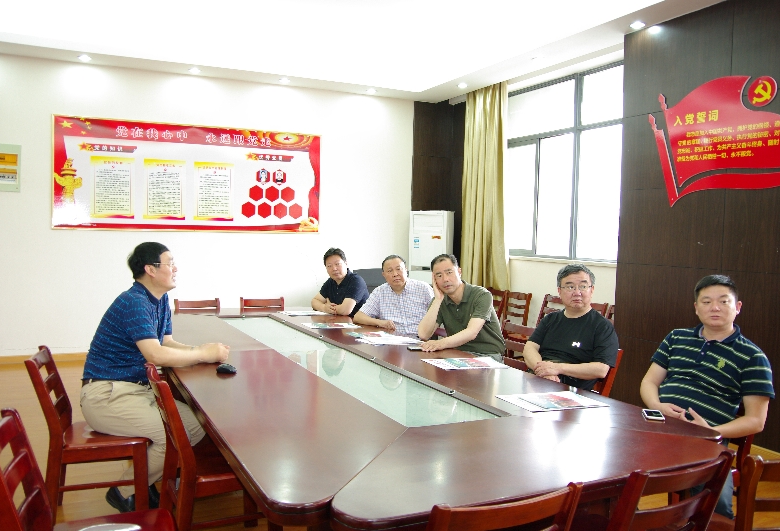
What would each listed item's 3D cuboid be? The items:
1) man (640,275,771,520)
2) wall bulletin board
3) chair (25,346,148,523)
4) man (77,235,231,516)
[{"bbox_3d":[1.358,0.709,2.553,0.589,1.330,0.771,3,4,36],"label":"man"},{"bbox_3d":[-2.260,-1.019,7.053,3.011,1.236,0.030,0,3,-24],"label":"wall bulletin board"},{"bbox_3d":[-1.530,0.868,3.121,0.528,0.853,0.426,0,3,-18],"label":"chair"},{"bbox_3d":[-1.257,0.593,3.218,0.792,1.401,0.558,0,3,-21],"label":"man"}]

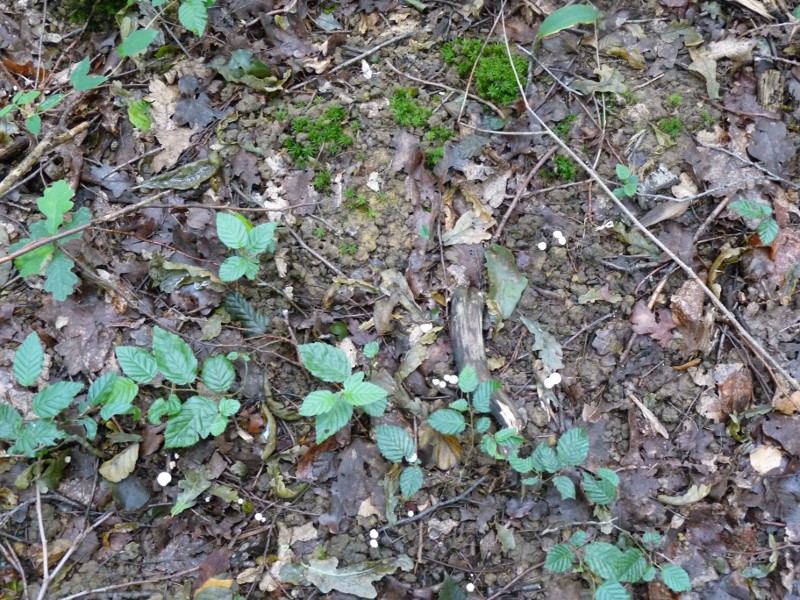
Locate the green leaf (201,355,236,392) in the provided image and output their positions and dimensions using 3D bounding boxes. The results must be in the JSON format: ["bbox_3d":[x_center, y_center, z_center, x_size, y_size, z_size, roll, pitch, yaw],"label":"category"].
[{"bbox_3d":[-0.189,0.077,1.157,0.035,0.012,0.041,-8,64,-4],"label":"green leaf"}]

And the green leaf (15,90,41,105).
[{"bbox_3d":[-0.468,-0.254,1.393,0.021,0.009,0.037,30,52,27],"label":"green leaf"}]

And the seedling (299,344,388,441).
[{"bbox_3d":[-0.057,0.093,1.112,0.090,0.055,0.092,0,53,0],"label":"seedling"}]

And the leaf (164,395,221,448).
[{"bbox_3d":[-0.221,0.131,1.167,0.044,0.018,0.070,31,62,18],"label":"leaf"}]

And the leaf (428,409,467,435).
[{"bbox_3d":[0.052,0.134,1.220,0.042,0.011,0.029,10,64,5],"label":"leaf"}]

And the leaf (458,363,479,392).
[{"bbox_3d":[0.065,0.074,1.065,0.021,0.012,0.032,1,57,1],"label":"leaf"}]

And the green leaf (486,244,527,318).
[{"bbox_3d":[0.126,-0.022,1.296,0.050,0.018,0.104,-4,57,-3],"label":"green leaf"}]

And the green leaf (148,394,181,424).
[{"bbox_3d":[-0.232,0.108,1.092,0.030,0.013,0.034,24,60,15],"label":"green leaf"}]

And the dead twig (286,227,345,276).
[{"bbox_3d":[-0.097,-0.055,1.268,0.095,0.008,0.007,40,70,17],"label":"dead twig"}]

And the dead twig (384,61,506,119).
[{"bbox_3d":[0.060,-0.281,1.468,0.185,0.014,0.022,29,62,18],"label":"dead twig"}]

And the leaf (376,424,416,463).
[{"bbox_3d":[-0.004,0.159,1.230,0.035,0.012,0.052,-40,70,-18],"label":"leaf"}]

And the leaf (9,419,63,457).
[{"bbox_3d":[-0.402,0.152,1.223,0.059,0.016,0.040,-5,64,-3],"label":"leaf"}]

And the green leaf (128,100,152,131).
[{"bbox_3d":[-0.333,-0.237,1.422,0.032,0.012,0.049,-8,66,-3],"label":"green leaf"}]

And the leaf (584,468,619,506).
[{"bbox_3d":[0.219,0.203,1.210,0.032,0.012,0.044,-39,70,-17],"label":"leaf"}]

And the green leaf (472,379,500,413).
[{"bbox_3d":[0.085,0.094,1.088,0.024,0.012,0.040,23,60,14],"label":"green leaf"}]

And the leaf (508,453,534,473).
[{"bbox_3d":[0.123,0.166,1.145,0.025,0.010,0.017,22,60,14],"label":"leaf"}]

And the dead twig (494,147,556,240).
[{"bbox_3d":[0.148,-0.125,1.298,0.009,0.012,0.146,29,67,13],"label":"dead twig"}]

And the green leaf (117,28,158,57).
[{"bbox_3d":[-0.316,-0.310,1.334,0.057,0.012,0.031,-35,69,-16],"label":"green leaf"}]

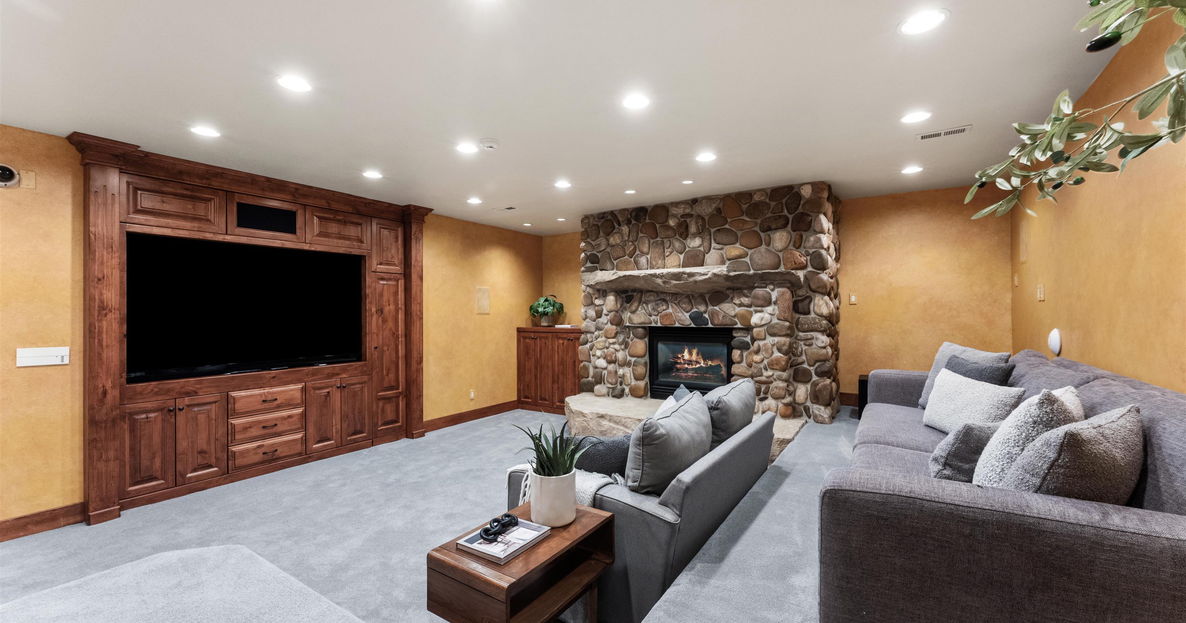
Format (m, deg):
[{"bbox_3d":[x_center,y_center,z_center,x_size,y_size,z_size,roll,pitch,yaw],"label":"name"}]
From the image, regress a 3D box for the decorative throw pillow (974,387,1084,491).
[{"bbox_3d":[1.514,0.445,1.580,0.440,0.420,0.170,0,19,-33],"label":"decorative throw pillow"}]

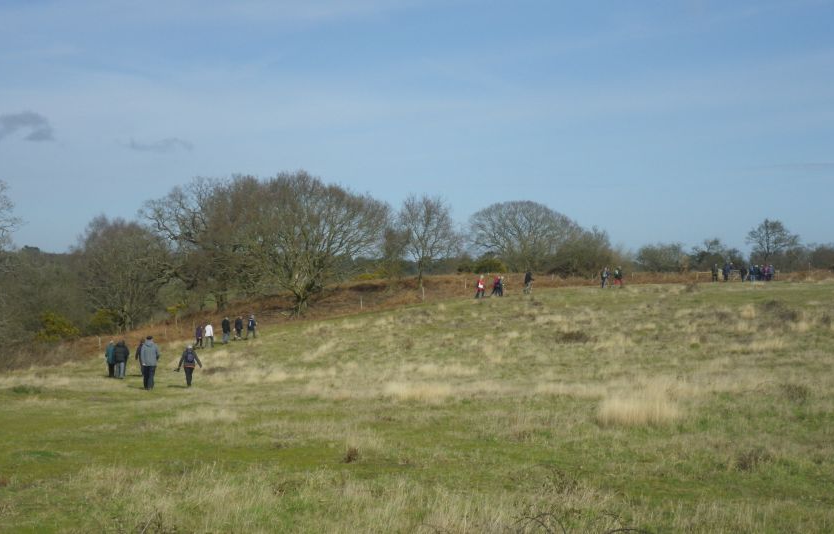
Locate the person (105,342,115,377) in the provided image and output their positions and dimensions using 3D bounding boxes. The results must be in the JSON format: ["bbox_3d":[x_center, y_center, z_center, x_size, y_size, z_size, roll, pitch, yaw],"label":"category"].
[{"bbox_3d":[-13.650,4.135,57.300,0.530,1.570,0.400,0,0,-6],"label":"person"}]

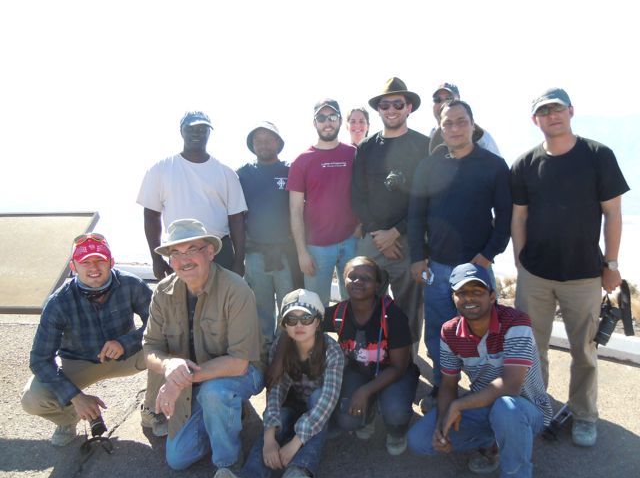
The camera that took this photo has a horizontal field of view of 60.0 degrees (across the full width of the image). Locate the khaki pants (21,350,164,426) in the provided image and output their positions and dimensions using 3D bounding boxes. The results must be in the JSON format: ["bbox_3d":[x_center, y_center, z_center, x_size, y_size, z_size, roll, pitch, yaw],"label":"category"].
[{"bbox_3d":[-1.190,0.752,2.984,0.690,0.430,0.530,-2,9,-15],"label":"khaki pants"}]

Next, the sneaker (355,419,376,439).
[{"bbox_3d":[0.240,0.992,3.073,0.105,0.115,0.265,2,9,12],"label":"sneaker"}]

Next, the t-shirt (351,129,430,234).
[{"bbox_3d":[0.412,-0.315,3.150,0.490,0.610,0.280,1,9,6],"label":"t-shirt"}]

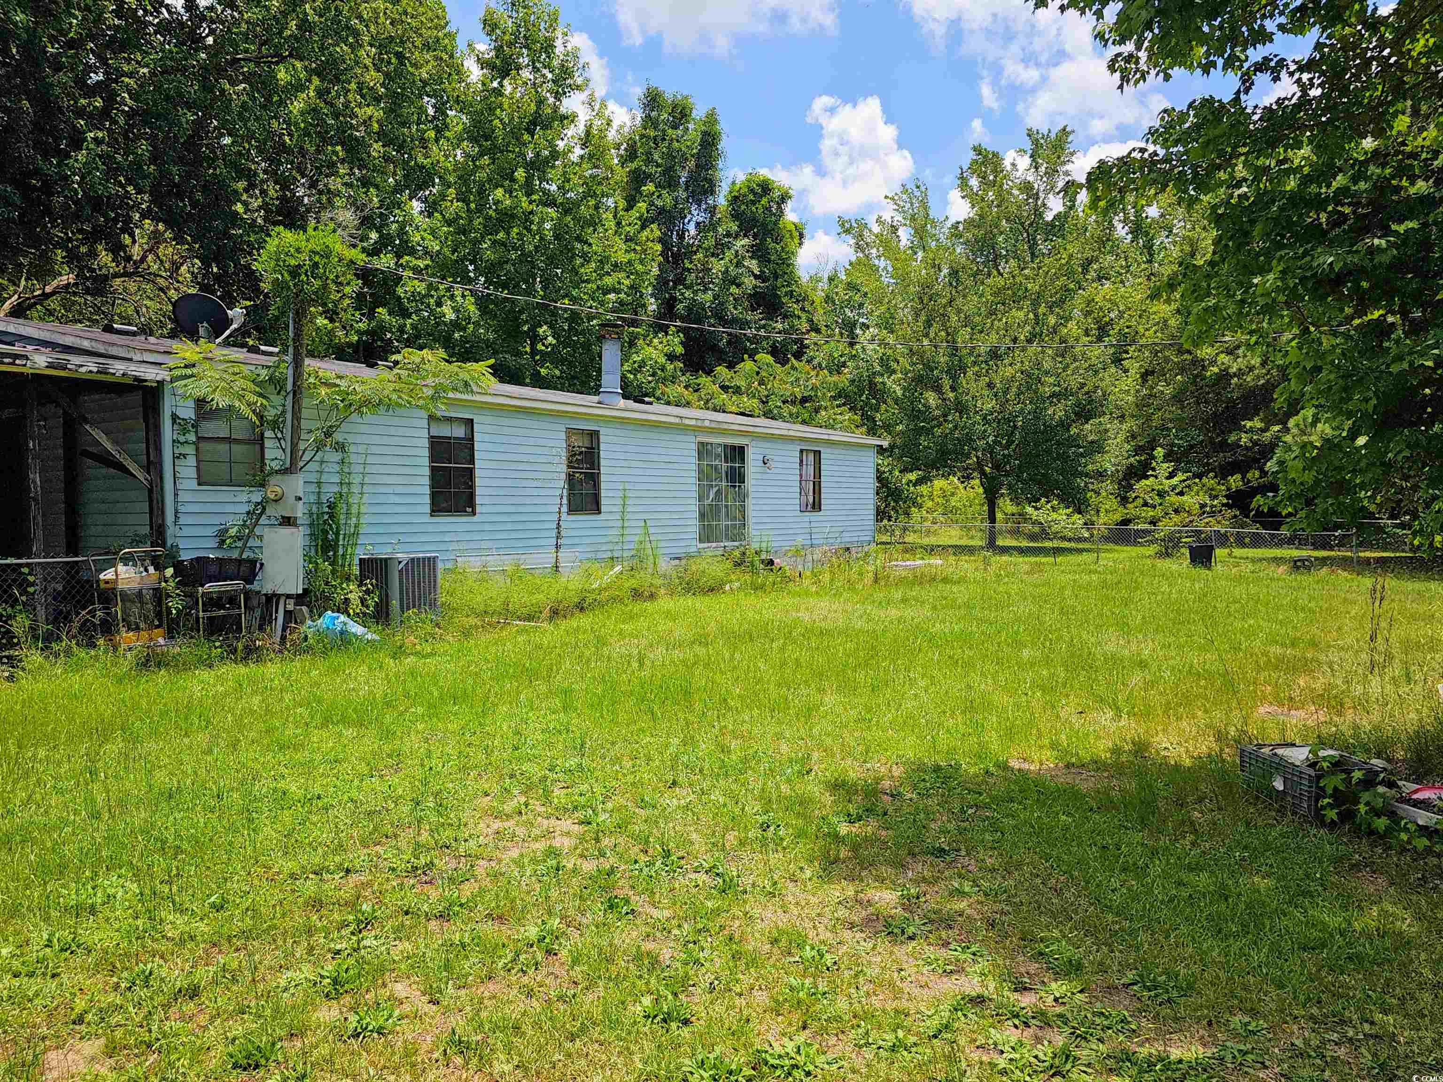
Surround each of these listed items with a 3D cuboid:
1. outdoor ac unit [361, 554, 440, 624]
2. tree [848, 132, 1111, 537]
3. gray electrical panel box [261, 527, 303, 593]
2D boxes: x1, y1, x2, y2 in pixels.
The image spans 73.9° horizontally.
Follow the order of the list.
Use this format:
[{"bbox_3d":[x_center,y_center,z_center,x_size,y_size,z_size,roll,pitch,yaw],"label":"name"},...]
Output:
[{"bbox_3d":[-4.079,0.643,12.150,0.670,0.850,0.670,1,3,29],"label":"outdoor ac unit"},{"bbox_3d":[8.889,-6.807,32.800,9.000,14.200,8.600,0,2,0],"label":"tree"},{"bbox_3d":[-4.688,0.202,10.250,0.380,0.720,0.130,0,2,0],"label":"gray electrical panel box"}]

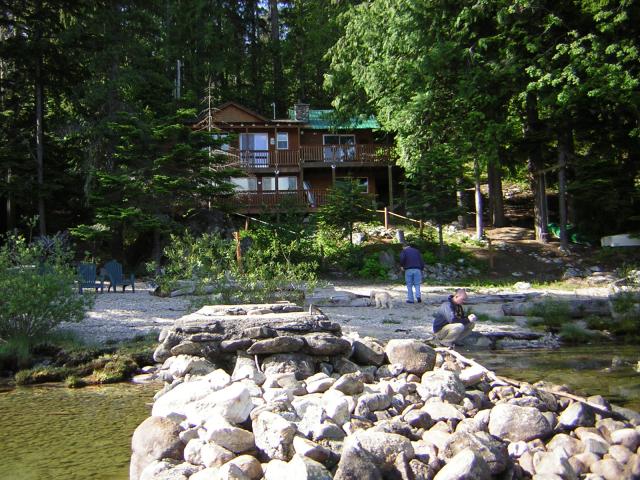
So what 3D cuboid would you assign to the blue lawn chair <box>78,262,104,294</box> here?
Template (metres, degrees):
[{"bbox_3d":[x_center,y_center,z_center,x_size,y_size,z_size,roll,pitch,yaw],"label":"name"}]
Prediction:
[{"bbox_3d":[-6.969,1.159,20.300,0.740,0.960,0.850,-1,0,-31],"label":"blue lawn chair"}]

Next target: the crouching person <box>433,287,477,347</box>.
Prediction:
[{"bbox_3d":[2.283,1.324,11.300,0.700,0.980,0.540,-1,0,22],"label":"crouching person"}]

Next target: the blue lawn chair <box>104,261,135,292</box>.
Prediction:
[{"bbox_3d":[-6.176,1.119,20.400,0.740,0.980,0.850,-1,0,-41],"label":"blue lawn chair"}]

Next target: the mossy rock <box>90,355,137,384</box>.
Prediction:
[{"bbox_3d":[-2.871,1.809,9.300,0.600,0.360,0.460,-1,0,-6],"label":"mossy rock"}]

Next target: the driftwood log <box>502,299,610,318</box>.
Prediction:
[{"bbox_3d":[5.330,1.555,15.000,2.450,0.340,0.360,-1,0,7],"label":"driftwood log"}]

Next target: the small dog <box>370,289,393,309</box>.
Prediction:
[{"bbox_3d":[1.635,1.588,17.700,0.630,0.480,0.260,-1,0,-5],"label":"small dog"}]

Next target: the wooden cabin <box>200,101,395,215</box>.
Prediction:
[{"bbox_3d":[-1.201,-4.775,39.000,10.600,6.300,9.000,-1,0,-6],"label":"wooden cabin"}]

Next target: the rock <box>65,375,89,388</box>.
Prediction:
[{"bbox_3d":[-3.329,1.935,9.100,0.290,0.170,0.250,-1,0,-6],"label":"rock"}]

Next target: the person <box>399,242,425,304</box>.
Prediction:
[{"bbox_3d":[2.571,0.941,18.700,0.620,1.690,0.380,-1,0,-7],"label":"person"}]

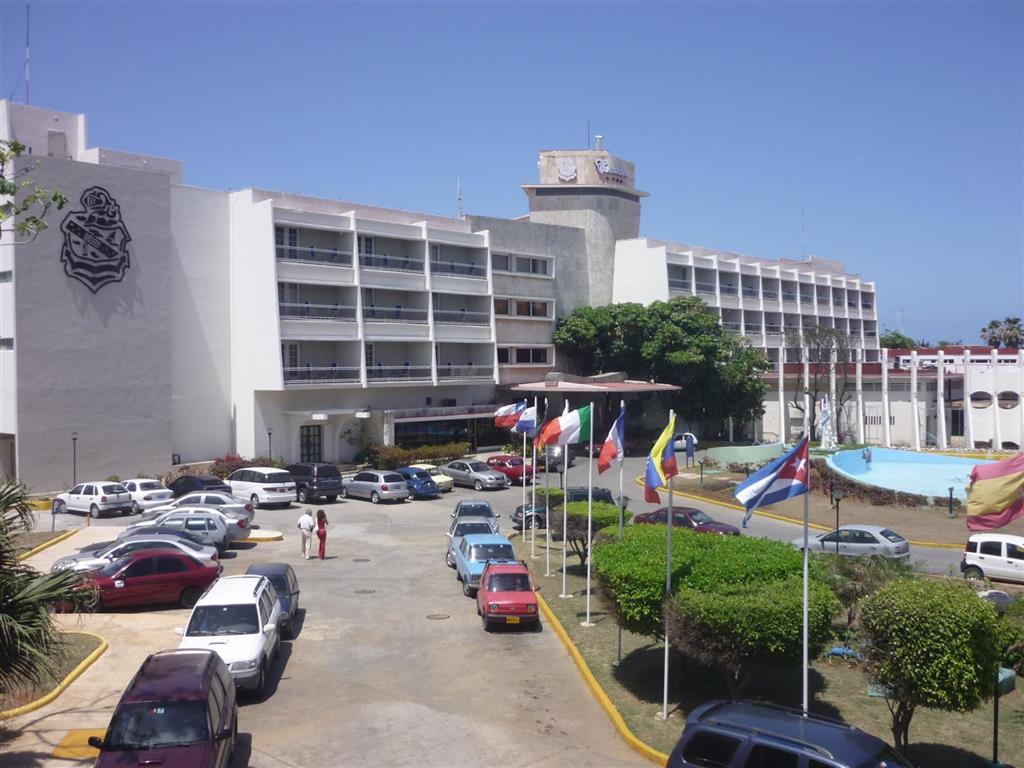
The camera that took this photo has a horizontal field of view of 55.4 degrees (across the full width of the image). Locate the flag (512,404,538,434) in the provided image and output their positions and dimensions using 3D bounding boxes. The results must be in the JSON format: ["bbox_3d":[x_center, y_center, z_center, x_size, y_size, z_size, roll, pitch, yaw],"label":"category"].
[{"bbox_3d":[0.473,1.244,34.200,1.000,1.050,0.300,0,2,0],"label":"flag"}]

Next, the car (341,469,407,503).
[{"bbox_3d":[-6.996,5.060,49.192,1.690,1.460,4.200,-2,2,-44],"label":"car"}]

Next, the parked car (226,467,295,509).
[{"bbox_3d":[-12.200,4.957,47.078,1.790,1.750,4.700,-1,2,-40],"label":"parked car"}]

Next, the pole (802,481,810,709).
[{"bbox_3d":[4.888,3.046,16.203,0.070,5.750,0.070,0,2,0],"label":"pole"}]

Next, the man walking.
[{"bbox_3d":[-7.060,5.140,33.377,0.520,1.740,0.420,0,2,0],"label":"man walking"}]

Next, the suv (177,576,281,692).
[{"bbox_3d":[-6.450,5.725,22.490,1.820,1.750,4.550,0,2,-9],"label":"suv"}]

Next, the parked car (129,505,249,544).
[{"bbox_3d":[-11.970,5.226,36.081,4.250,1.460,1.690,0,2,-10],"label":"parked car"}]

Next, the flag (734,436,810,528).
[{"bbox_3d":[4.312,1.630,16.159,1.250,1.500,0.450,0,2,0],"label":"flag"}]

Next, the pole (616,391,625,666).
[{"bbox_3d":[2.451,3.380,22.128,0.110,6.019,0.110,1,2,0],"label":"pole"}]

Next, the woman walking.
[{"bbox_3d":[-6.674,5.283,34.200,0.500,1.720,0.360,0,2,4],"label":"woman walking"}]

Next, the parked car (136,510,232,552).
[{"bbox_3d":[-12.050,5.461,35.588,3.700,1.460,1.600,0,2,-7],"label":"parked car"}]

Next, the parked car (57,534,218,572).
[{"bbox_3d":[-11.361,5.260,29.379,4.650,1.450,1.780,0,2,-11],"label":"parked car"}]

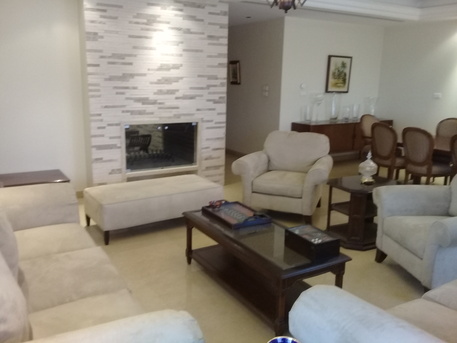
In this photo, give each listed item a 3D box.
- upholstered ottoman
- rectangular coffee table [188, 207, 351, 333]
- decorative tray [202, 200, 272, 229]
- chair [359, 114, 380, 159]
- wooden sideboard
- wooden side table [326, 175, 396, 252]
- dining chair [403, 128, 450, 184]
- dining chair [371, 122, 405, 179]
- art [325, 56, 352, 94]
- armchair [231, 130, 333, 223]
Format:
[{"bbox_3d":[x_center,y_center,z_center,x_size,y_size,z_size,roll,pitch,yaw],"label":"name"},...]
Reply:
[{"bbox_3d":[-0.795,0.373,4.464,1.373,0.406,0.679,-7,15,-33],"label":"upholstered ottoman"},{"bbox_3d":[0.201,0.680,3.121,0.577,0.437,1.342,-6,15,-31],"label":"rectangular coffee table"},{"bbox_3d":[0.062,0.360,3.421,0.379,0.044,0.499,-6,15,-31],"label":"decorative tray"},{"bbox_3d":[2.693,-0.486,7.288,0.491,0.998,0.577,-6,15,-31],"label":"chair"},{"bbox_3d":[2.405,-0.640,8.482,2.410,0.764,0.468,-6,15,-31],"label":"wooden sideboard"},{"bbox_3d":[1.352,0.404,4.164,0.796,0.569,0.577,-6,15,-31],"label":"wooden side table"},{"bbox_3d":[2.653,-0.095,5.538,0.577,0.998,0.491,-6,15,-31],"label":"dining chair"},{"bbox_3d":[2.383,-0.196,5.964,0.577,0.998,0.491,-6,15,-31],"label":"dining chair"},{"bbox_3d":[2.261,-1.964,8.329,0.663,0.719,0.031,-6,15,-31],"label":"art"},{"bbox_3d":[0.690,0.016,4.956,1.100,0.952,0.905,6,13,19],"label":"armchair"}]

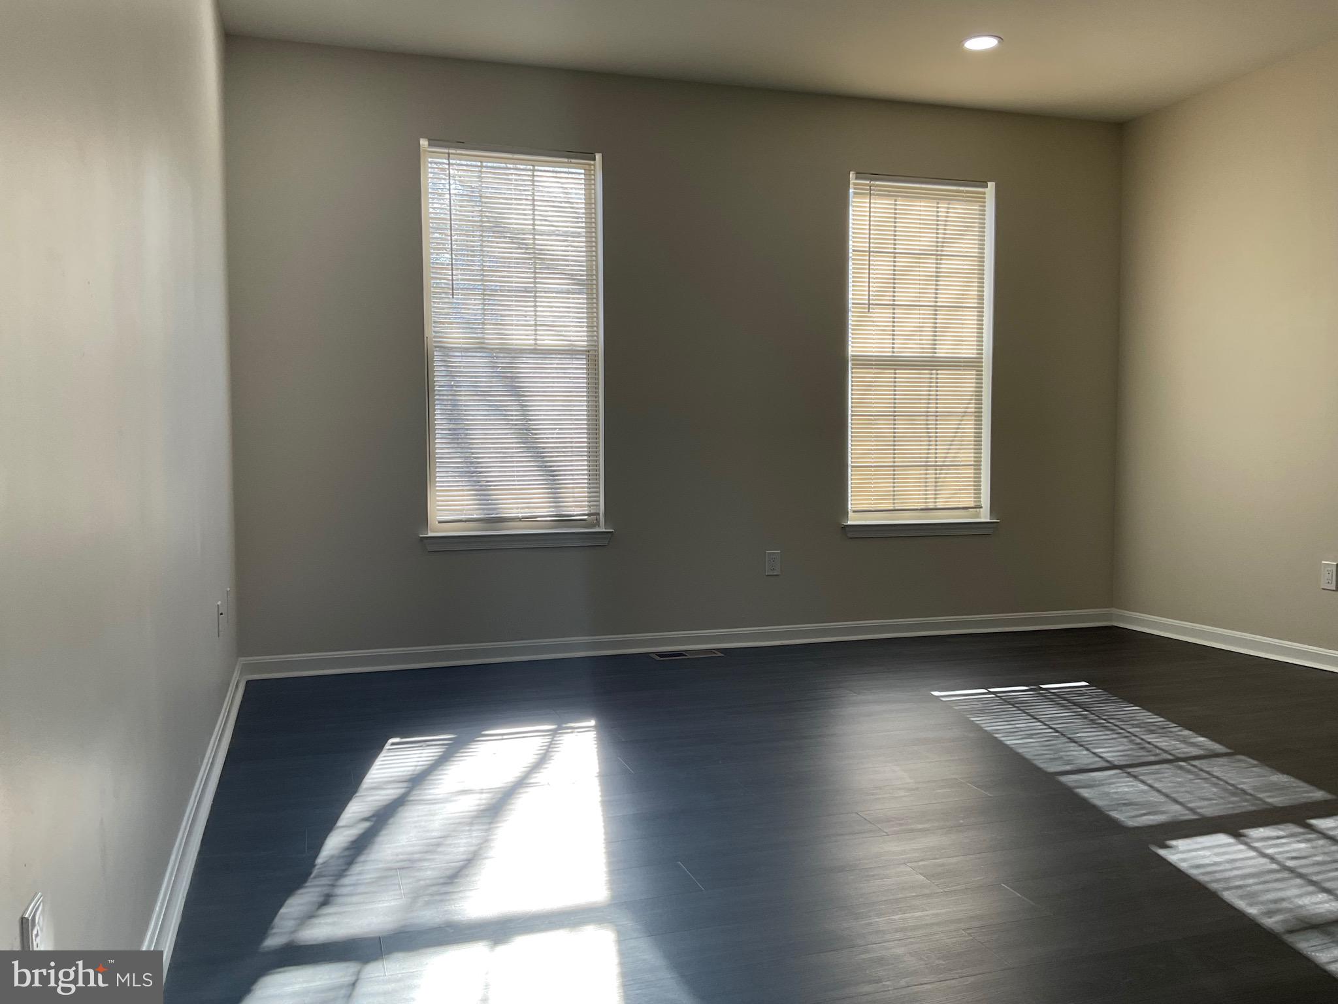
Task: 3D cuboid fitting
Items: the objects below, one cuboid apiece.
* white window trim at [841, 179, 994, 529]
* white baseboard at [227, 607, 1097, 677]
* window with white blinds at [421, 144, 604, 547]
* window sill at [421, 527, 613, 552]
[{"bbox_3d":[1.279,-0.730,5.726,0.893,1.803,0.105,-1,3,-18],"label":"white window trim"},{"bbox_3d":[0.303,0.668,5.455,4.446,0.090,0.025,-1,3,-18],"label":"white baseboard"},{"bbox_3d":[-0.698,-0.730,5.112,0.802,1.708,0.045,-1,3,-18],"label":"window with white blinds"},{"bbox_3d":[-0.693,0.167,5.136,0.885,0.079,0.100,-1,3,-18],"label":"window sill"}]

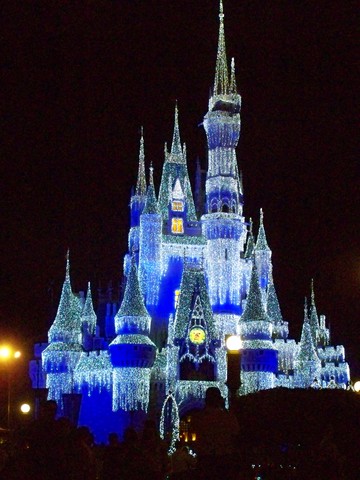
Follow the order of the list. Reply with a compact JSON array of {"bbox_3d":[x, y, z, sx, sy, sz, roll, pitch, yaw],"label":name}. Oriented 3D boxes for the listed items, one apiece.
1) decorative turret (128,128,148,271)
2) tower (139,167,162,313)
[{"bbox_3d":[-4.533,-4.667,112.000,2.186,15.931,2.186,1,-11,-8],"label":"decorative turret"},{"bbox_3d":[-3.025,-0.334,103.819,2.360,15.490,2.360,1,-13,-6],"label":"tower"}]

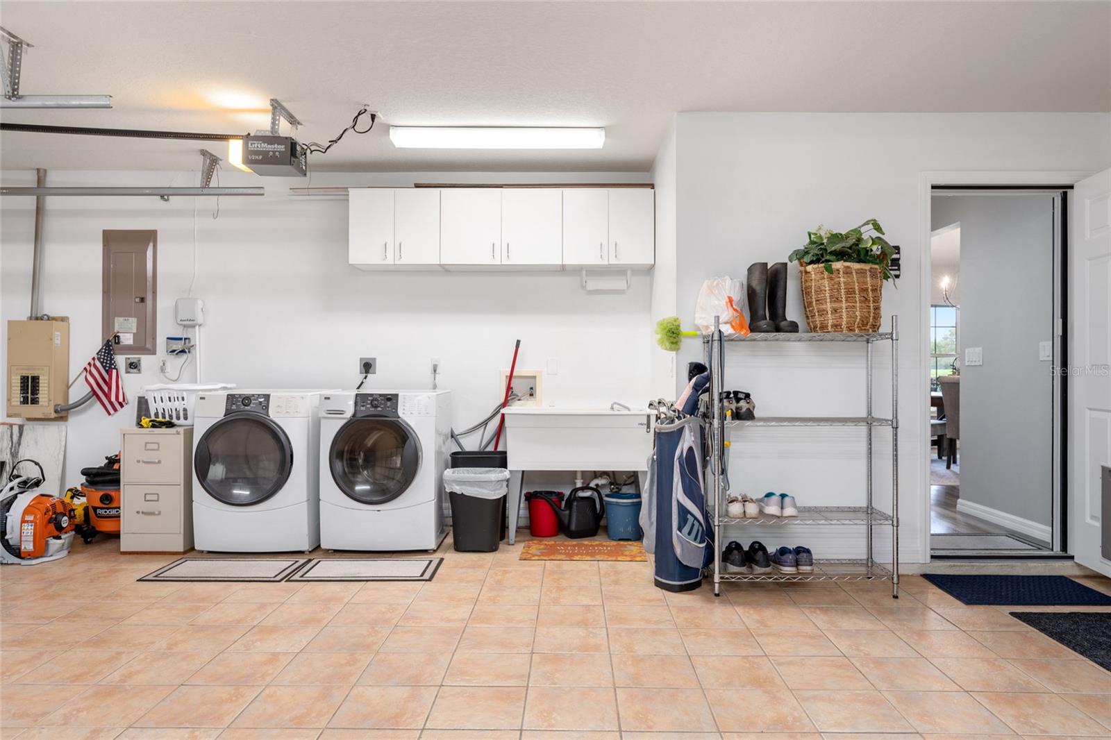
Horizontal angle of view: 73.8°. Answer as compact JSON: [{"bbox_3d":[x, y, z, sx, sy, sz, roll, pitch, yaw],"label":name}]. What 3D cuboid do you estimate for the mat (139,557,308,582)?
[{"bbox_3d":[-1.824,1.113,4.145,0.771,0.010,0.474,0,0,1],"label":"mat"}]

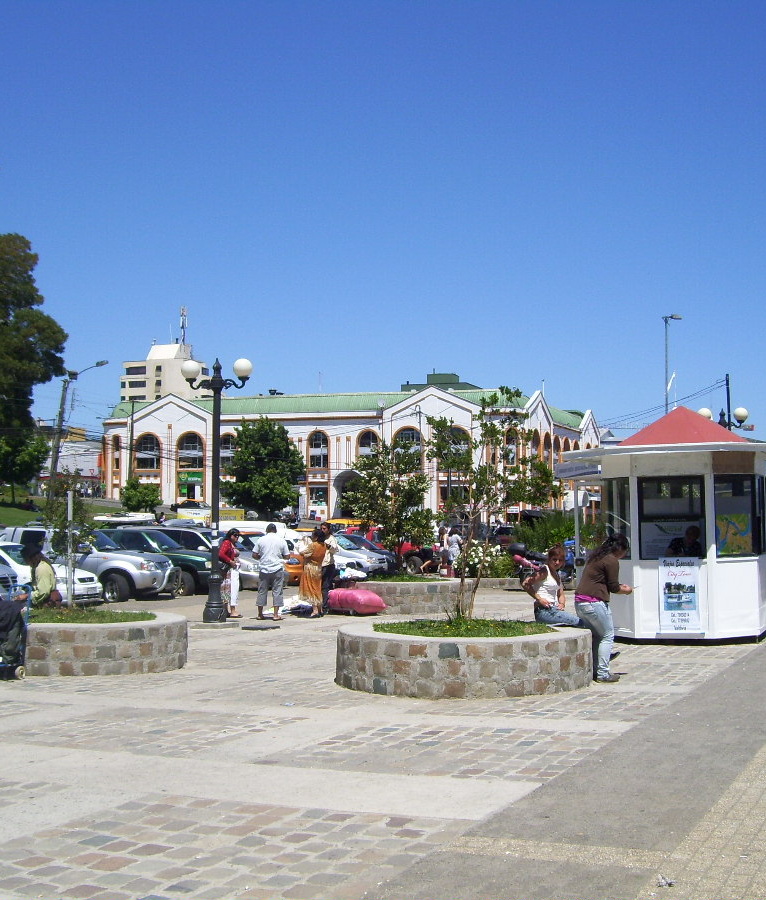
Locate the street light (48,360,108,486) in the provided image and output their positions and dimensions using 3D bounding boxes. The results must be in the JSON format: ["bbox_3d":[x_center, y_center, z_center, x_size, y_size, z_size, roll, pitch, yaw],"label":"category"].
[{"bbox_3d":[-19.105,-1.069,78.249,3.600,9.100,0.700,-1,-4,0],"label":"street light"}]

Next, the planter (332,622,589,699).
[{"bbox_3d":[0.816,2.100,12.629,2.620,0.520,2.620,-1,-4,0],"label":"planter"}]

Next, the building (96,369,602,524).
[{"bbox_3d":[-2.900,0.900,138.000,44.000,15.000,34.000,-1,-3,20],"label":"building"}]

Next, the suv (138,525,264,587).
[{"bbox_3d":[-5.003,2.999,34.459,4.550,1.720,1.830,-2,-4,22],"label":"suv"}]

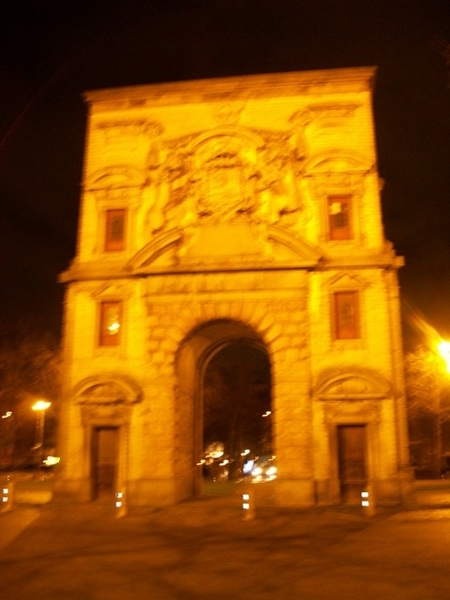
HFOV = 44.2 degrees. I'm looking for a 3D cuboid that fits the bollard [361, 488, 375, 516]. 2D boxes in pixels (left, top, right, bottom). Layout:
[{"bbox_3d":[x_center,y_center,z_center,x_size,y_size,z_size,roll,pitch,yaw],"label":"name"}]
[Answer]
[{"bbox_3d":[4.124,5.875,16.171,0.160,0.830,0.160,-2,-15,7],"label":"bollard"}]

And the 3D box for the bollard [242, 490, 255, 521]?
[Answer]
[{"bbox_3d":[0.644,5.776,15.696,0.160,0.830,0.160,-2,-15,7],"label":"bollard"}]

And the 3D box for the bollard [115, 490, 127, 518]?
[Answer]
[{"bbox_3d":[-3.020,5.897,16.125,0.160,0.830,0.160,-2,-15,7],"label":"bollard"}]

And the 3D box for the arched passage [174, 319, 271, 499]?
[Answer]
[{"bbox_3d":[0.263,4.592,22.759,3.660,6.780,4.700,-2,-15,7],"label":"arched passage"}]

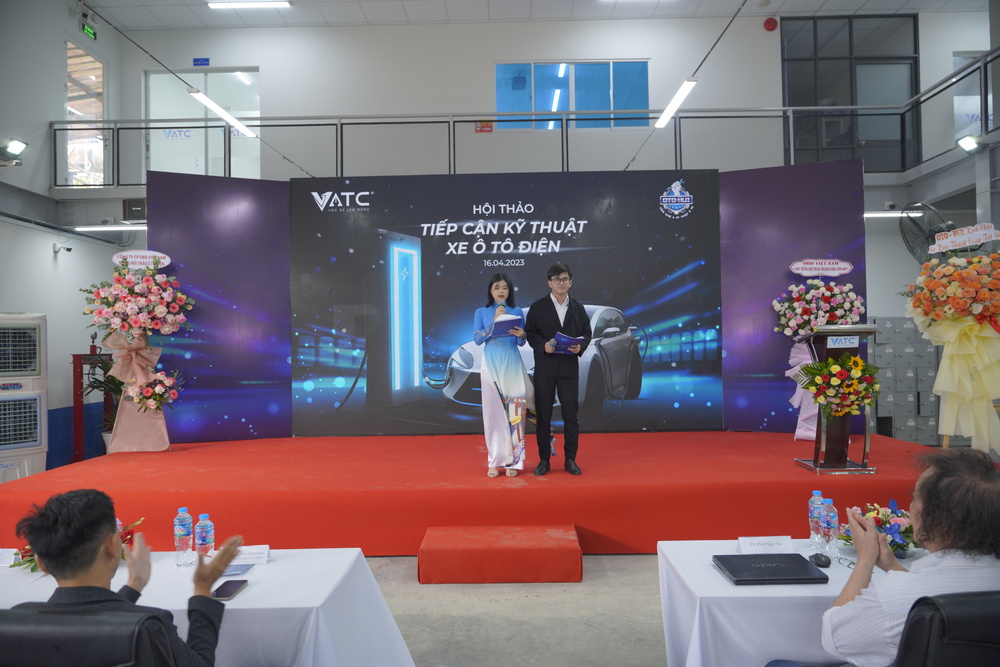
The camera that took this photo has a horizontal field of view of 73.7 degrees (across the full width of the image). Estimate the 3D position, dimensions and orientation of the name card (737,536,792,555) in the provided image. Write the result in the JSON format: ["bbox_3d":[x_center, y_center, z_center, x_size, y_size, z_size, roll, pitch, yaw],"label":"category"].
[{"bbox_3d":[1.021,0.819,2.560,0.207,0.066,0.070,-1,-1,1],"label":"name card"}]

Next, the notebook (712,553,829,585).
[{"bbox_3d":[0.968,0.852,2.395,0.330,0.031,0.235,-1,0,0],"label":"notebook"}]

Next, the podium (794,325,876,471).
[{"bbox_3d":[2.782,0.533,5.583,0.480,1.170,0.570,-1,0,4],"label":"podium"}]

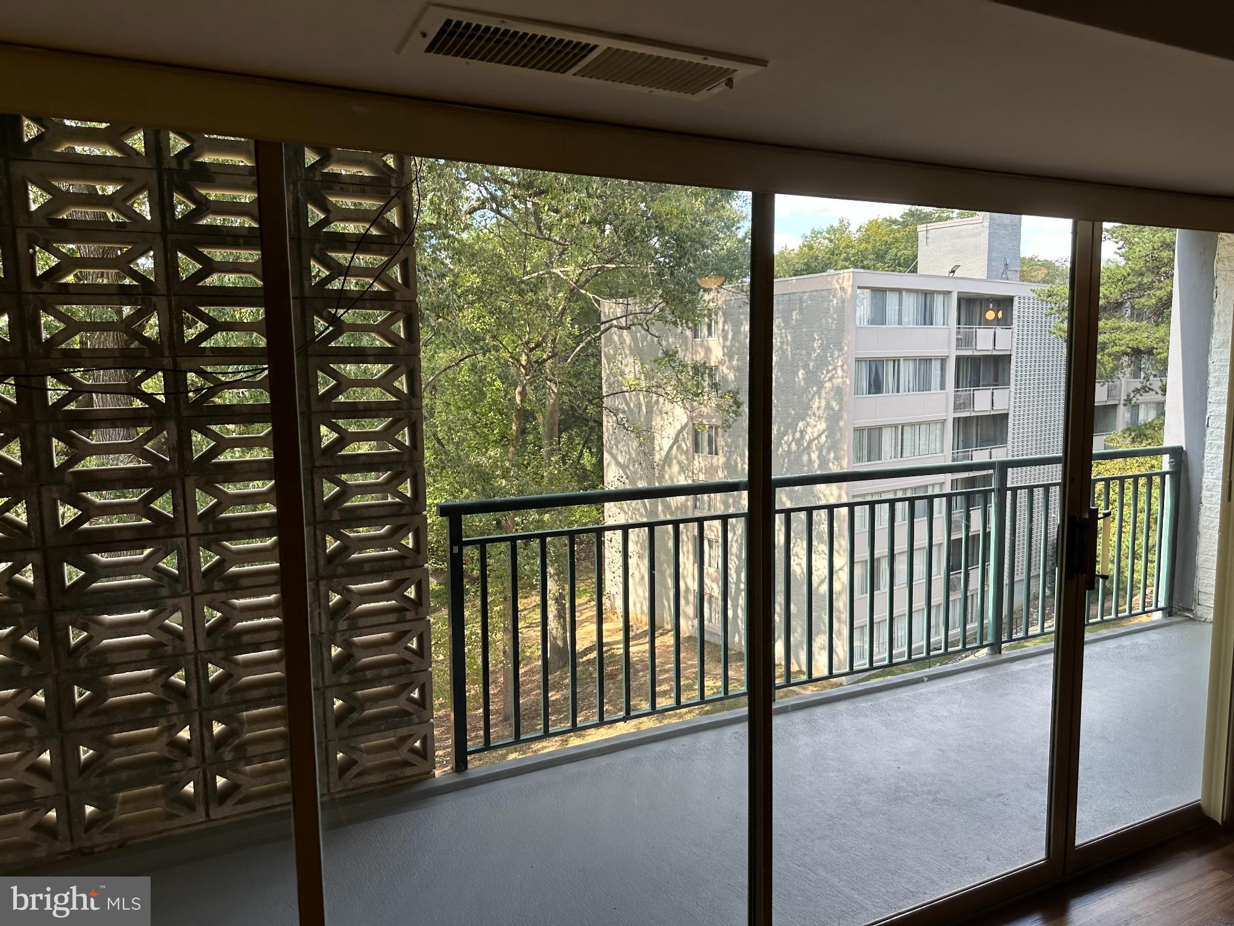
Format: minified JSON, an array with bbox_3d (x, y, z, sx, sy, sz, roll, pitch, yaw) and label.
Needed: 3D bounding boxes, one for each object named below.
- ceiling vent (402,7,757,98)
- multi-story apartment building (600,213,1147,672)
[{"bbox_3d":[-0.048,-0.627,1.348,0.553,0.020,0.197,-4,7,-26],"label":"ceiling vent"},{"bbox_3d":[15.233,-2.520,47.189,27.400,19.300,16.700,-6,8,-35],"label":"multi-story apartment building"}]

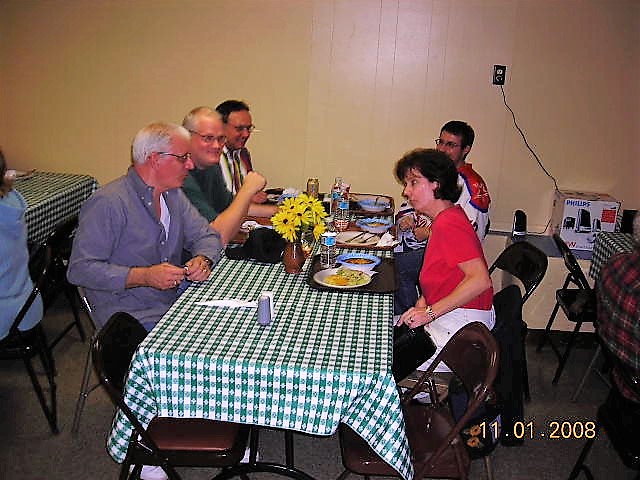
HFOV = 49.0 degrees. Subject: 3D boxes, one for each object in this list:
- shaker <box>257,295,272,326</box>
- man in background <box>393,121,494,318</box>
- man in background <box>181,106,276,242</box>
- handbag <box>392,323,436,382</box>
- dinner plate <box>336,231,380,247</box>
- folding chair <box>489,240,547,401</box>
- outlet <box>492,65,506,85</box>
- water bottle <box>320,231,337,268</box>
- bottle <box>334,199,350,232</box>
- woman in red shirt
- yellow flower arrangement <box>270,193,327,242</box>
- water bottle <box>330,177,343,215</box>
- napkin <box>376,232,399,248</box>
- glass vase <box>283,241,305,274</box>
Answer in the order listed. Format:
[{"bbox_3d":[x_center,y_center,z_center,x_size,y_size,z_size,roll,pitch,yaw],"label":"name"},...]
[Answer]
[{"bbox_3d":[-0.178,0.230,2.321,0.043,0.100,0.043,4,15,5],"label":"shaker"},{"bbox_3d":[0.522,0.061,3.578,0.740,1.320,0.530,-2,16,-17],"label":"man in background"},{"bbox_3d":[-0.557,0.099,3.149,0.680,1.360,0.550,8,16,16],"label":"man in background"},{"bbox_3d":[0.333,0.419,2.642,0.190,0.260,0.270,4,15,5],"label":"handbag"},{"bbox_3d":[0.177,-0.005,3.371,0.235,0.025,0.235,3,15,-1],"label":"dinner plate"},{"bbox_3d":[0.836,0.357,3.613,0.480,0.760,0.460,1,15,-6],"label":"folding chair"},{"bbox_3d":[1.047,-0.959,4.094,0.071,0.115,0.030,4,15,5],"label":"outlet"},{"bbox_3d":[0.043,0.022,2.942,0.064,0.185,0.064,4,15,5],"label":"water bottle"},{"bbox_3d":[0.122,-0.143,3.568,0.064,0.185,0.064,4,15,5],"label":"bottle"},{"bbox_3d":[0.399,0.304,2.721,0.630,1.300,0.460,6,15,9],"label":"woman in red shirt"},{"bbox_3d":[-0.087,-0.091,2.843,0.210,0.188,0.185,4,15,5],"label":"yellow flower arrangement"},{"bbox_3d":[0.101,-0.250,3.936,0.066,0.206,0.066,4,15,5],"label":"water bottle"},{"bbox_3d":[0.321,0.002,3.346,0.110,0.055,0.090,4,15,5],"label":"napkin"},{"bbox_3d":[-0.104,0.058,2.881,0.090,0.145,0.090,4,15,5],"label":"glass vase"}]

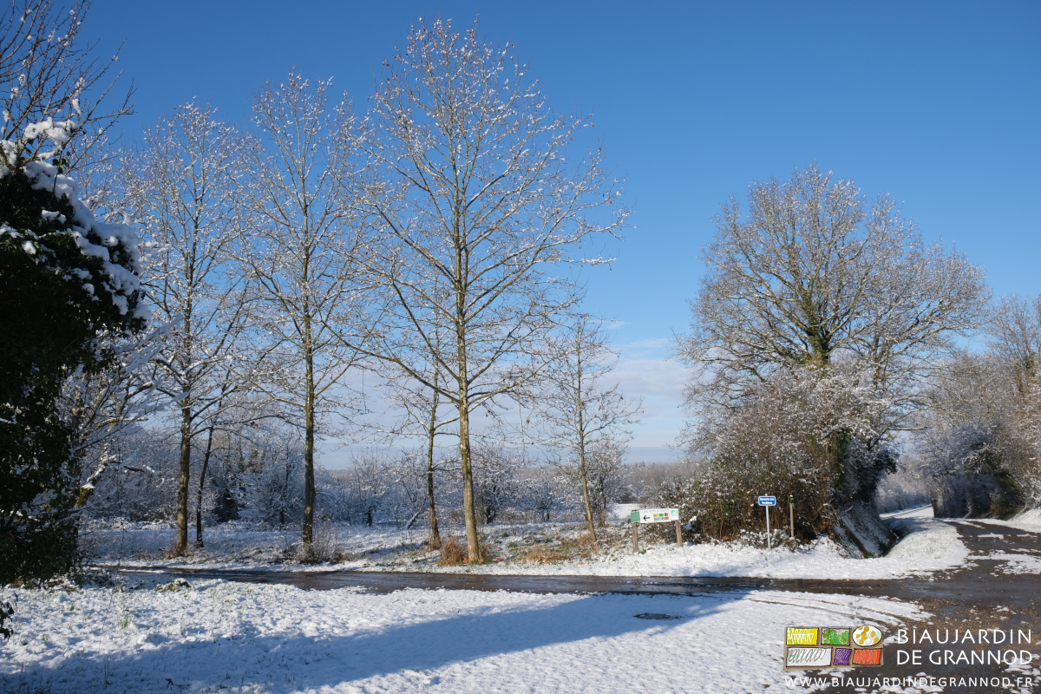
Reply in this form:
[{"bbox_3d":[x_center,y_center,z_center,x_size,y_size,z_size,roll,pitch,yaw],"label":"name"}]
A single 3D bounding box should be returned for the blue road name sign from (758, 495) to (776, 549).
[{"bbox_3d":[6.322,4.471,19.962,0.460,1.398,0.070,-5,-11,17],"label":"blue road name sign"}]

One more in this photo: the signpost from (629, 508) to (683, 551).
[{"bbox_3d":[3.632,4.849,20.929,1.550,1.130,0.130,4,-12,-26],"label":"signpost"}]

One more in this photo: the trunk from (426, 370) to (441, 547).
[{"bbox_3d":[-2.635,3.340,23.595,0.425,5.352,0.378,-1,-10,0],"label":"trunk"}]

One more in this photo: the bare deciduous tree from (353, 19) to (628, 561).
[{"bbox_3d":[-0.742,-1.811,19.343,6.835,13.886,6.152,-1,-10,0],"label":"bare deciduous tree"}]

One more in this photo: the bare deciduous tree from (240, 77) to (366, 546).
[{"bbox_3d":[-5.833,-1.190,21.124,3.599,13.510,3.599,-1,-10,0],"label":"bare deciduous tree"}]

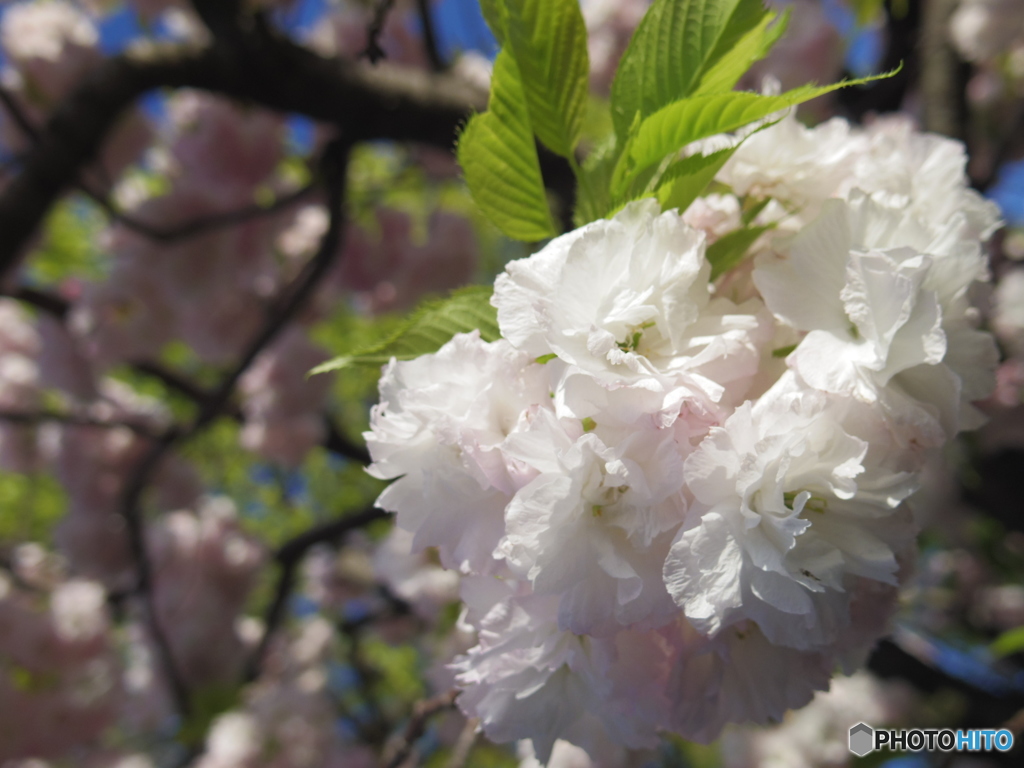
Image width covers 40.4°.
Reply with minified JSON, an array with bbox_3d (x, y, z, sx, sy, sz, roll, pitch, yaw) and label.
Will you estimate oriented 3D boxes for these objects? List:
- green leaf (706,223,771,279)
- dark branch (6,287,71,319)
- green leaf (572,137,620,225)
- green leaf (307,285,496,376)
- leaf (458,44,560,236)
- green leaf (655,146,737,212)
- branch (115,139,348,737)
[{"bbox_3d":[0.051,-0.030,0.315,0.020,0.010,0.008,-34,0,-9],"label":"green leaf"},{"bbox_3d":[-0.393,-0.067,1.150,0.058,0.018,0.020,20,0,0],"label":"dark branch"},{"bbox_3d":[0.020,-0.048,0.330,0.011,0.022,0.009,-9,0,11],"label":"green leaf"},{"bbox_3d":[-0.024,-0.013,0.330,0.048,0.016,0.014,-21,0,-6],"label":"green leaf"},{"bbox_3d":[-0.001,-0.053,0.310,0.019,0.044,0.014,-12,-3,16],"label":"leaf"},{"bbox_3d":[0.042,-0.047,0.315,0.025,0.012,0.009,-34,0,-9],"label":"green leaf"},{"bbox_3d":[-0.230,0.038,1.150,0.190,0.480,0.130,3,-3,0],"label":"branch"}]

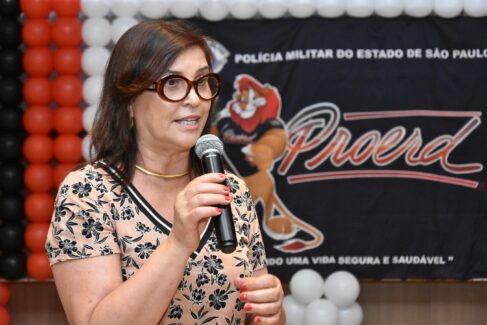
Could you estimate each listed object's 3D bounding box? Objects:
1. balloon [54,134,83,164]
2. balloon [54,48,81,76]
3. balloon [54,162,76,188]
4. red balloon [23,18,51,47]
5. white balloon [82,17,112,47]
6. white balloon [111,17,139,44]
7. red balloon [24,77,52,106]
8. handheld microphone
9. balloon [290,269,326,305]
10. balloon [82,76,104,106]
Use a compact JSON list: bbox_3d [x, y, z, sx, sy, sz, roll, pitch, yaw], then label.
[{"bbox_3d":[-0.564,-0.043,4.050,0.094,0.094,0.097,-1,0,0],"label":"balloon"},{"bbox_3d":[-0.642,-0.371,4.600,0.107,0.107,0.107,0,2,0],"label":"balloon"},{"bbox_3d":[-0.641,0.059,4.600,0.107,0.107,0.107,0,2,0],"label":"balloon"},{"bbox_3d":[-0.917,-0.579,5.600,0.131,0.131,0.131,-1,2,0],"label":"red balloon"},{"bbox_3d":[-0.651,-0.583,5.600,0.131,0.131,0.131,-1,2,0],"label":"white balloon"},{"bbox_3d":[-0.429,-0.479,4.600,0.107,0.107,0.107,0,2,0],"label":"white balloon"},{"bbox_3d":[-0.750,-0.260,4.600,0.107,0.107,0.107,0,2,0],"label":"red balloon"},{"bbox_3d":[-0.046,0.052,2.250,0.052,0.230,0.052,-11,-25,0],"label":"handheld microphone"},{"bbox_3d":[0.263,0.507,5.150,0.141,0.141,0.141,-1,2,0],"label":"balloon"},{"bbox_3d":[-0.470,-0.229,4.050,0.094,0.094,0.097,-1,0,0],"label":"balloon"}]

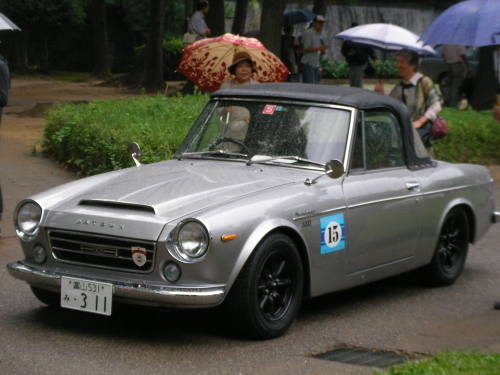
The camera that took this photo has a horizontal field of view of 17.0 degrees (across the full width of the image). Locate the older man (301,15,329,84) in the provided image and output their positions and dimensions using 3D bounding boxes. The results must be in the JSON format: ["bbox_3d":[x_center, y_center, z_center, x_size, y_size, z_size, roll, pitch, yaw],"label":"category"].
[{"bbox_3d":[1.057,-2.002,27.590,0.360,1.670,0.480,5,7,23],"label":"older man"}]

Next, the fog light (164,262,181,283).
[{"bbox_3d":[-0.401,0.441,8.690,0.110,0.110,0.060,6,8,31],"label":"fog light"}]

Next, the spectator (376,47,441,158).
[{"bbox_3d":[1.277,-0.371,13.500,0.540,1.510,0.440,7,8,41],"label":"spectator"}]

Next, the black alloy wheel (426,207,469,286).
[{"bbox_3d":[1.240,0.352,10.941,0.185,0.585,0.585,6,7,31],"label":"black alloy wheel"}]

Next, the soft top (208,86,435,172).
[{"bbox_3d":[0.465,-0.406,10.769,1.240,0.510,1.170,6,8,31],"label":"soft top"}]

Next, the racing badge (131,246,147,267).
[{"bbox_3d":[-0.572,0.360,8.649,0.098,0.108,0.015,6,7,31],"label":"racing badge"}]

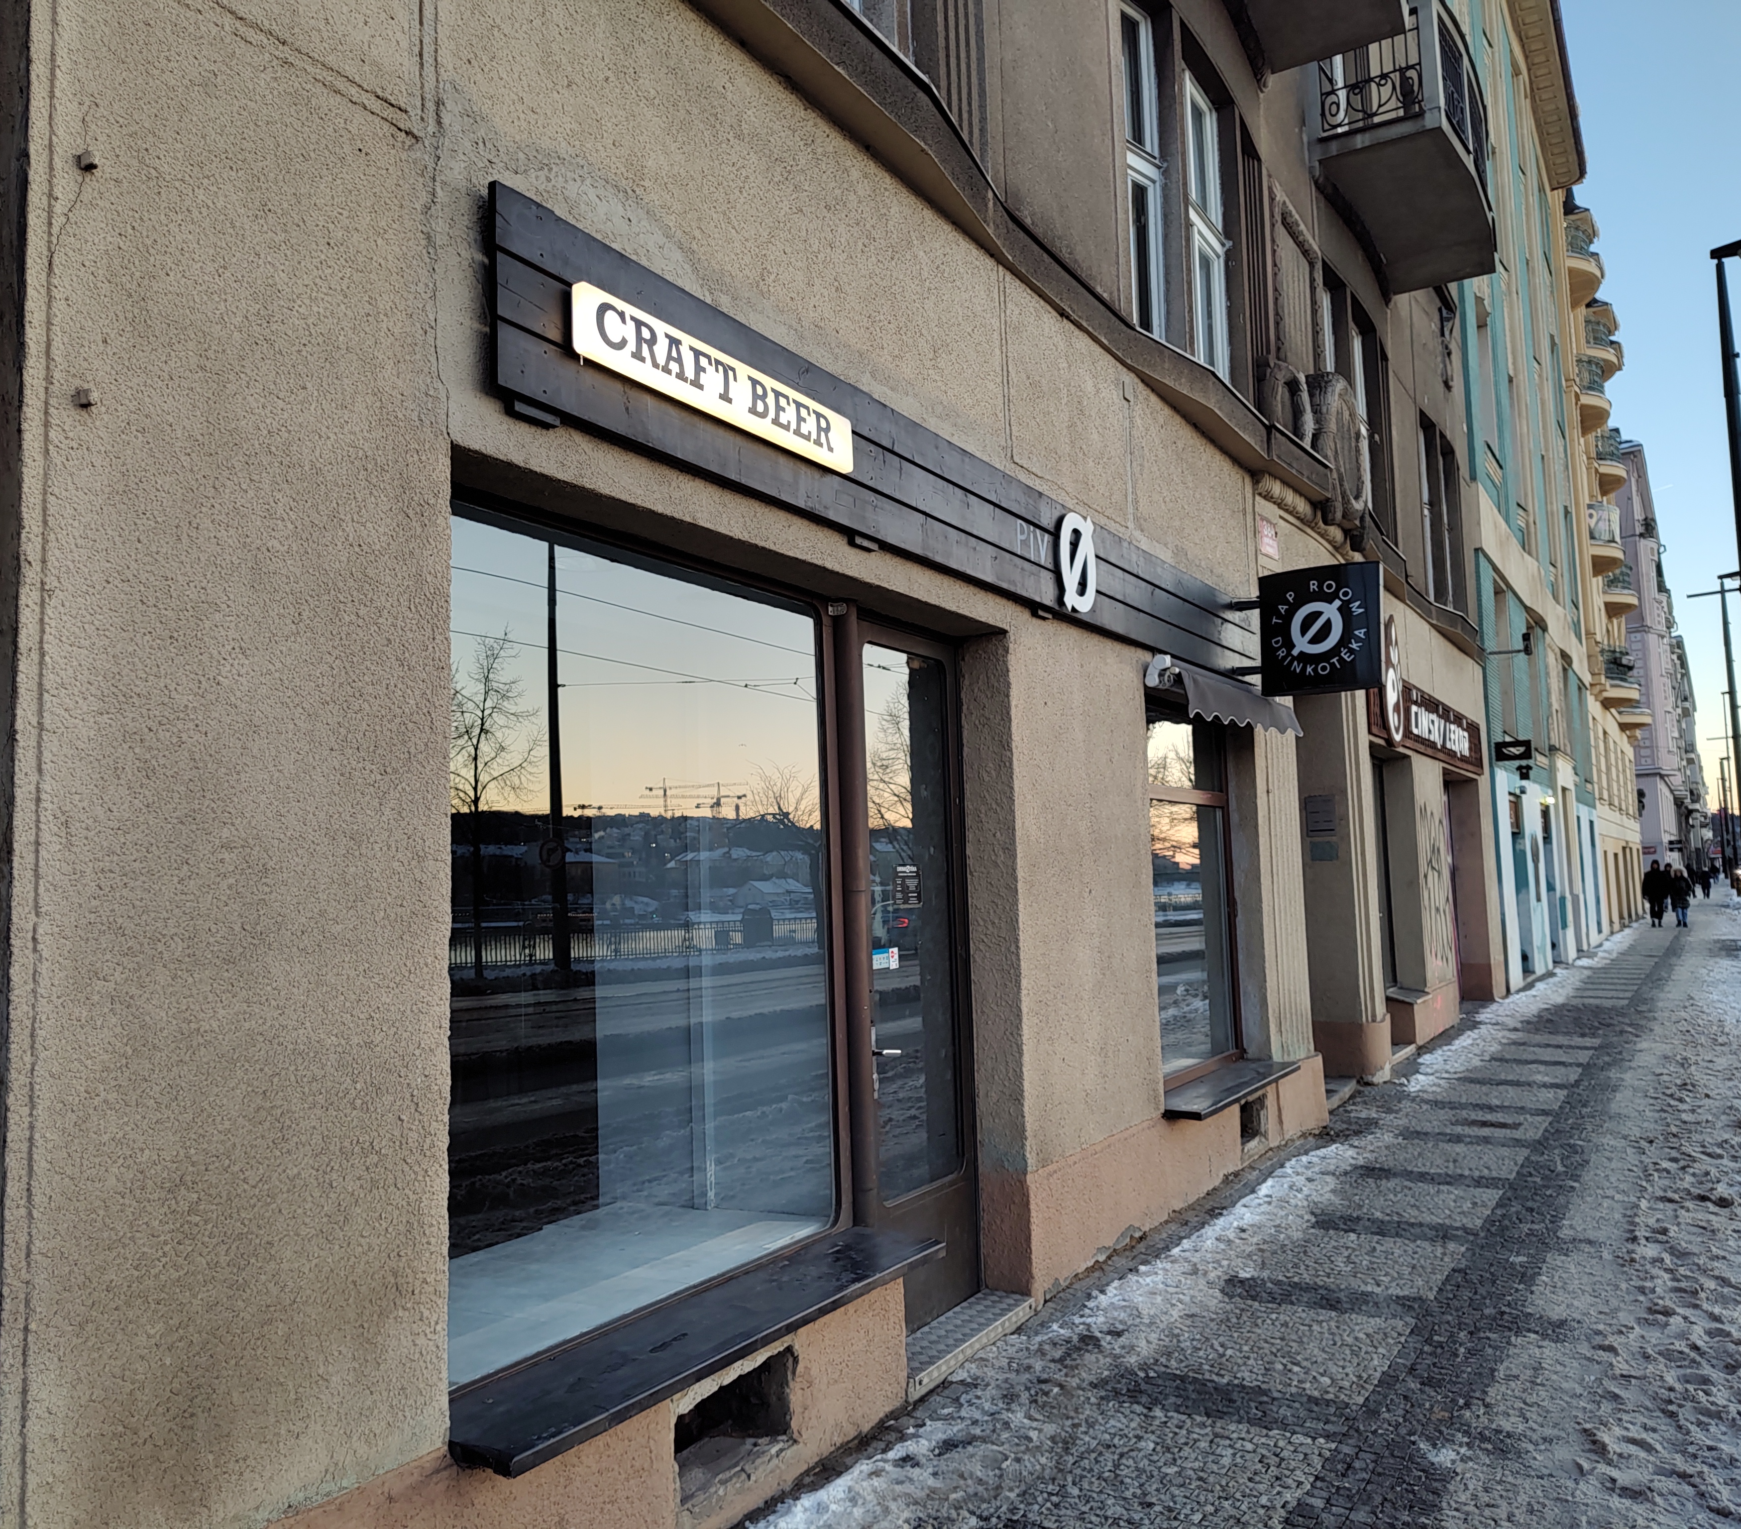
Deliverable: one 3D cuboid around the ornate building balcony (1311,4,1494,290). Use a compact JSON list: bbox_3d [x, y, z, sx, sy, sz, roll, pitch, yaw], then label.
[{"bbox_3d":[4.832,-5.378,12.075,1.100,1.130,3.100,-5,-6,31],"label":"ornate building balcony"}]

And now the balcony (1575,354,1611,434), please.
[{"bbox_3d":[19.323,-9.895,36.227,0.900,1.320,3.400,-5,-6,32],"label":"balcony"}]

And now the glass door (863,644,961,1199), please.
[{"bbox_3d":[0.181,0.557,5.050,0.080,2.000,0.690,-5,-6,31],"label":"glass door"}]

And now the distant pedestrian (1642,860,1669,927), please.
[{"bbox_3d":[21.133,3.493,36.504,0.620,1.770,0.400,-5,-6,31],"label":"distant pedestrian"}]

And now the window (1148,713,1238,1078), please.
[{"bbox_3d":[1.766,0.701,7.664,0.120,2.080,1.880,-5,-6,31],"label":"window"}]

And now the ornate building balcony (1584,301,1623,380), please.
[{"bbox_3d":[22.896,-12.997,42.316,0.900,1.450,3.400,-5,-6,32],"label":"ornate building balcony"}]

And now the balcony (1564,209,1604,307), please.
[{"bbox_3d":[19.100,-13.398,36.321,0.900,1.380,3.400,-5,-6,32],"label":"balcony"}]

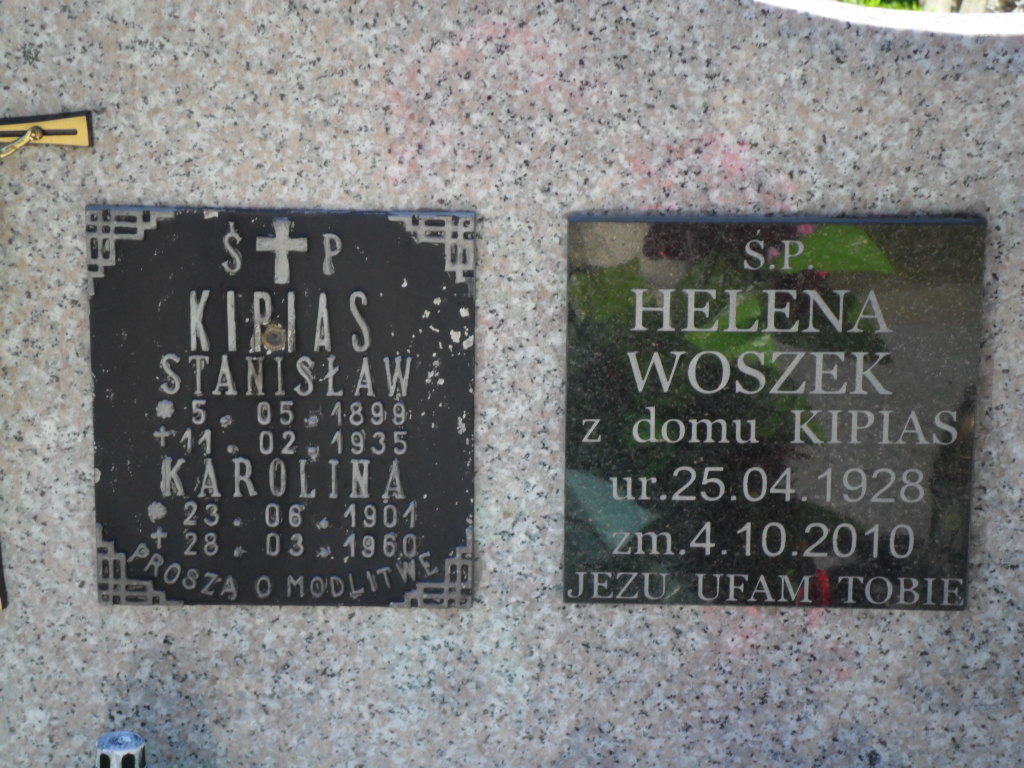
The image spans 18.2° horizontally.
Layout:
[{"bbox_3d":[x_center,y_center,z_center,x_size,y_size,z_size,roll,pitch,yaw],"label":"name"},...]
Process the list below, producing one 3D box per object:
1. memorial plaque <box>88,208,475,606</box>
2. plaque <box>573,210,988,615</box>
[{"bbox_3d":[-0.168,0.019,2.358,0.280,0.302,0.019,1,17,1],"label":"memorial plaque"},{"bbox_3d":[0.190,0.022,2.355,0.300,0.296,0.018,0,17,1],"label":"plaque"}]

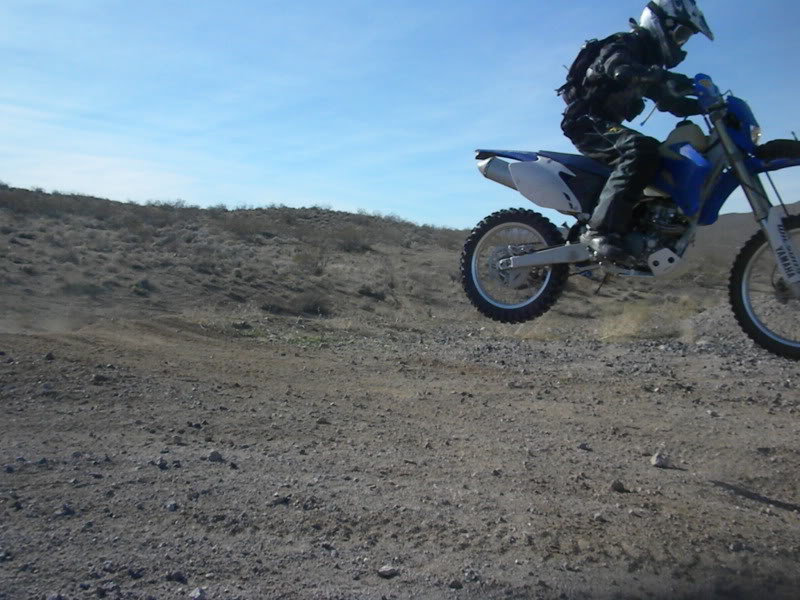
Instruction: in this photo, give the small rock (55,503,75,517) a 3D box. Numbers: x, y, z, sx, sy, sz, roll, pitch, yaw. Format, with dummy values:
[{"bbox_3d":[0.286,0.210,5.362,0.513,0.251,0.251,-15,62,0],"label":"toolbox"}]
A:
[{"bbox_3d":[-1.509,0.943,3.850,0.088,0.050,0.070,0,1,0],"label":"small rock"}]

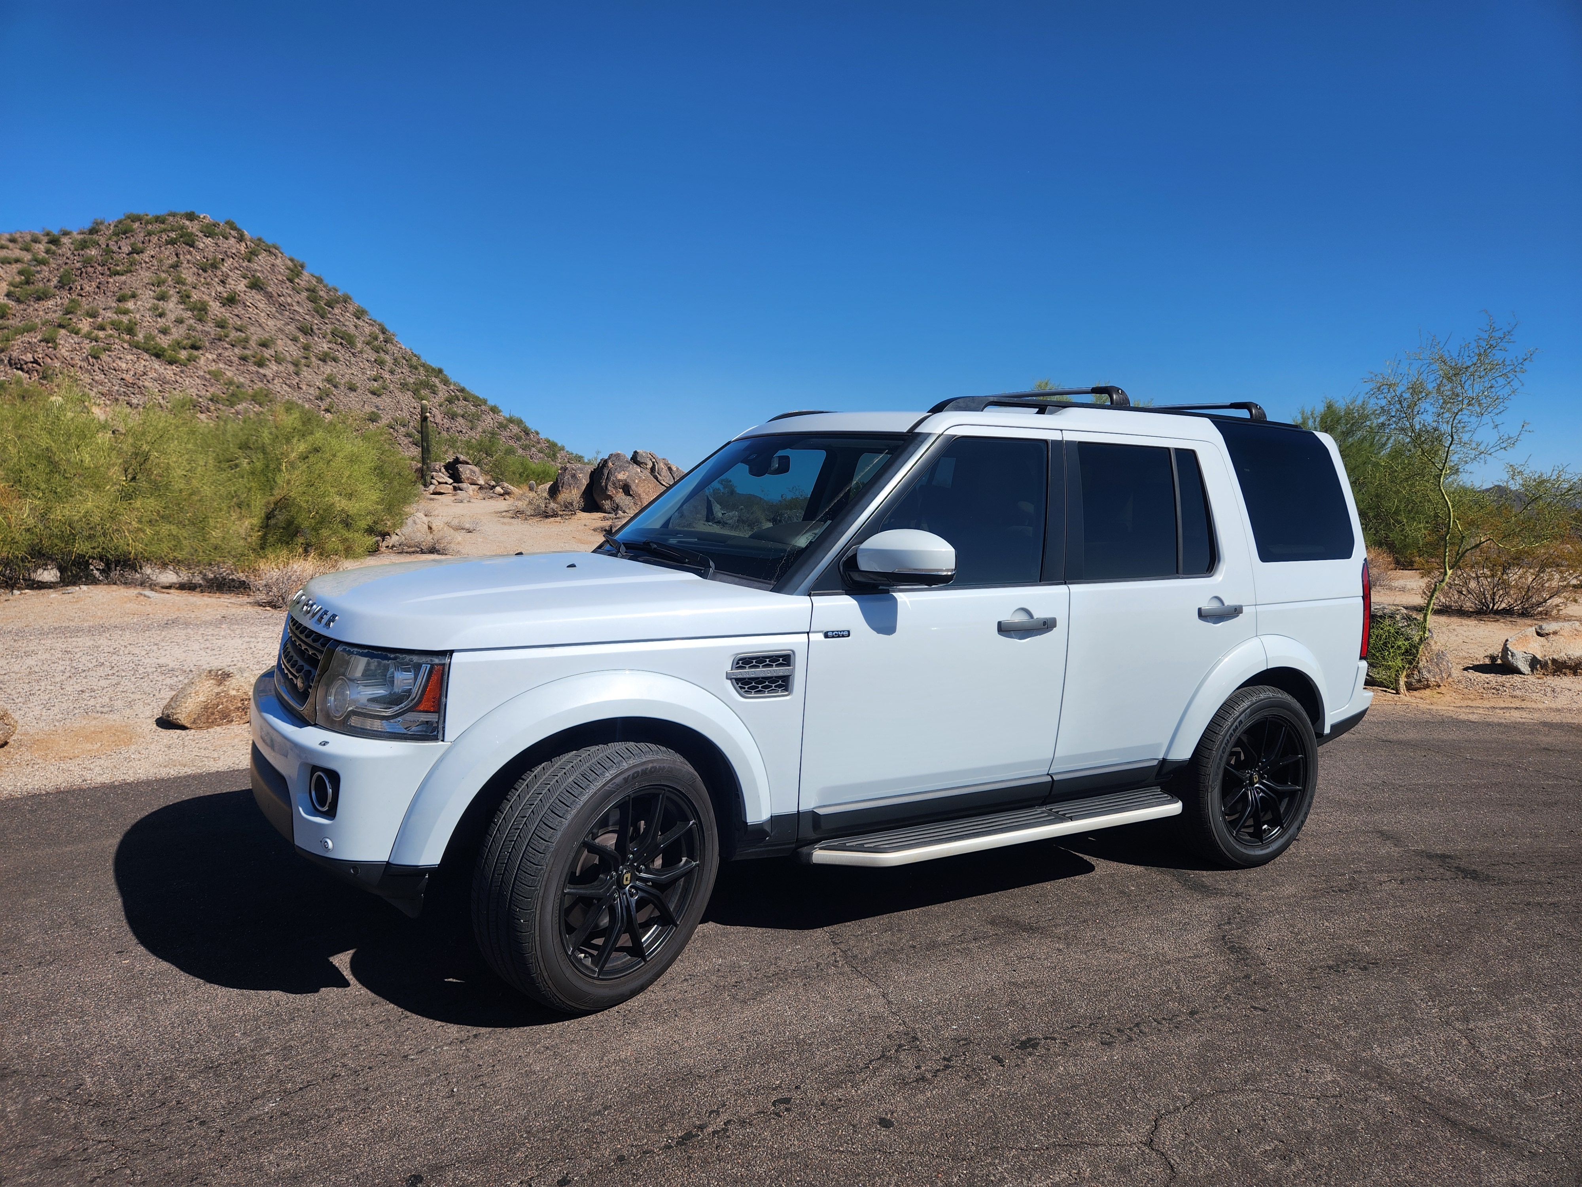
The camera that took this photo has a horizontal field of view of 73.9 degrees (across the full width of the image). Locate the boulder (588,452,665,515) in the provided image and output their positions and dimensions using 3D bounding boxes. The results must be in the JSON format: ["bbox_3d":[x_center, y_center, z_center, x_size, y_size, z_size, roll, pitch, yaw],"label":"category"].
[{"bbox_3d":[-5.213,-3.590,34.500,2.750,1.950,2.100,1,6,-9],"label":"boulder"}]

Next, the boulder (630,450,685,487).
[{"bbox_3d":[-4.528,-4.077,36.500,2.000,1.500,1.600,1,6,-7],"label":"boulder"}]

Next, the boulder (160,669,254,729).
[{"bbox_3d":[-3.450,0.632,6.400,0.680,0.310,0.500,-1,7,-28],"label":"boulder"}]

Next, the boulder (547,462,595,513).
[{"bbox_3d":[-7.138,-3.468,34.300,1.550,1.600,1.400,1,6,-12],"label":"boulder"}]

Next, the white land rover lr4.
[{"bbox_3d":[0.409,0.115,4.521,4.830,1.950,2.080,-1,7,-30],"label":"white land rover lr4"}]

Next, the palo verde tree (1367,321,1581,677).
[{"bbox_3d":[5.933,-0.849,9.200,1.750,3.150,1.650,6,7,32],"label":"palo verde tree"}]

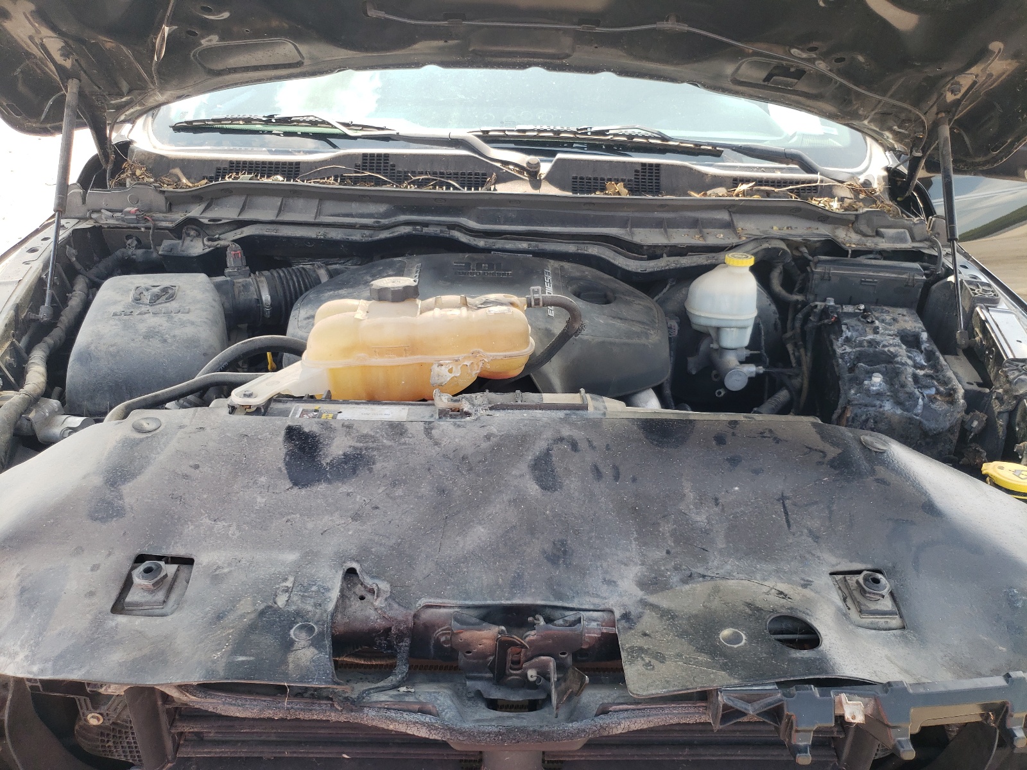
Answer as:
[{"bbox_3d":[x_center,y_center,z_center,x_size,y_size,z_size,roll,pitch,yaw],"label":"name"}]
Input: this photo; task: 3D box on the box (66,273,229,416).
[{"bbox_3d":[-0.557,-0.048,1.242,0.225,0.210,0.300,-6,26,-15],"label":"box"}]

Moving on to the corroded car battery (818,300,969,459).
[{"bbox_3d":[0.625,0.023,1.311,0.175,0.190,0.330,7,25,11],"label":"corroded car battery"}]

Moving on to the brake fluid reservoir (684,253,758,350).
[{"bbox_3d":[0.372,-0.142,1.413,0.120,0.165,0.130,1,25,0],"label":"brake fluid reservoir"}]

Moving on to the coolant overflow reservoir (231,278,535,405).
[{"bbox_3d":[-0.198,-0.069,1.190,0.440,0.175,0.190,-5,26,-14],"label":"coolant overflow reservoir"}]

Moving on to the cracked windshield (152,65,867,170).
[{"bbox_3d":[0.016,-0.817,1.942,1.650,0.150,0.860,2,61,0],"label":"cracked windshield"}]

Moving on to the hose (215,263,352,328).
[{"bbox_3d":[-0.416,-0.167,1.400,0.240,0.095,0.100,-12,28,-27],"label":"hose"}]

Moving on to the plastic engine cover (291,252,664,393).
[{"bbox_3d":[-0.042,-0.129,1.397,0.620,0.160,0.420,1,25,0],"label":"plastic engine cover"}]

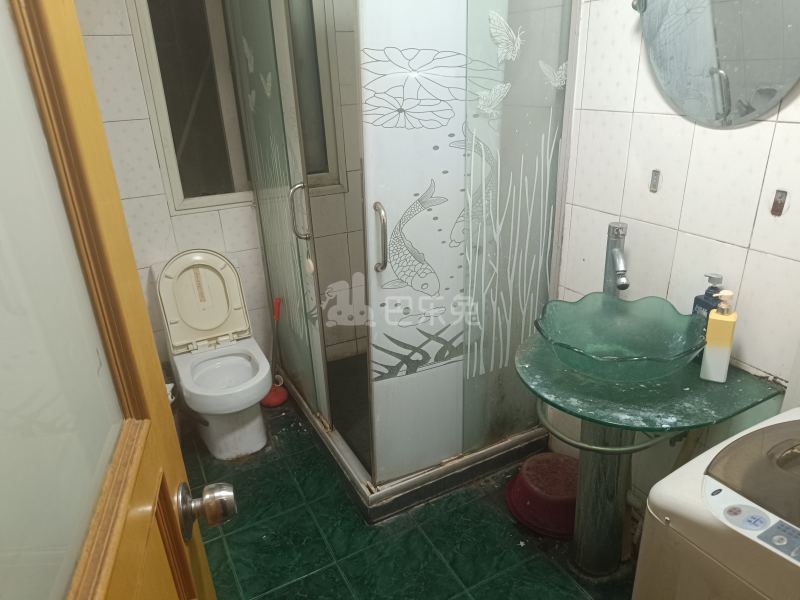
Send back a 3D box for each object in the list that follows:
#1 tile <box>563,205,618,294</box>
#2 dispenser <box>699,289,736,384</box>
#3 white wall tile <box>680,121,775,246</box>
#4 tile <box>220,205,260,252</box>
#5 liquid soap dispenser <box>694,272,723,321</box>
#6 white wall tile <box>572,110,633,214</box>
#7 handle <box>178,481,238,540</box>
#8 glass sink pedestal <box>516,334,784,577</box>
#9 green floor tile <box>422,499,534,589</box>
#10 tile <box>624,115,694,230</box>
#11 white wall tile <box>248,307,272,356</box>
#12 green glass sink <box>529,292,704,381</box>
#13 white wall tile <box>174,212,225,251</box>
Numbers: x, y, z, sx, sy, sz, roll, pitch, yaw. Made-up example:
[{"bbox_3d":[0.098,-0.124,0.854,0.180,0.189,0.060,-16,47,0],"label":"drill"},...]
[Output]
[{"bbox_3d":[0.638,-0.152,1.839,0.010,0.300,0.200,-14,25,-25],"label":"tile"},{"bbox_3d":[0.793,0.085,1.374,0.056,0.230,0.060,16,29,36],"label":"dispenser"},{"bbox_3d":[0.805,-0.295,1.393,0.010,0.300,0.200,-14,25,-25],"label":"white wall tile"},{"bbox_3d":[-0.708,-0.323,2.530,0.195,0.198,0.010,-14,25,-25],"label":"tile"},{"bbox_3d":[0.801,0.049,1.444,0.055,0.241,0.072,-7,23,-12],"label":"liquid soap dispenser"},{"bbox_3d":[0.627,-0.428,1.722,0.010,0.300,0.200,-14,25,-25],"label":"white wall tile"},{"bbox_3d":[-0.235,0.255,0.687,0.062,0.068,0.068,-8,24,-13],"label":"handle"},{"bbox_3d":[0.594,0.503,1.613,0.520,0.706,0.565,-14,25,-25],"label":"glass sink pedestal"},{"bbox_3d":[0.261,0.801,1.860,0.294,0.010,0.300,-14,25,-25],"label":"green floor tile"},{"bbox_3d":[0.720,-0.363,1.558,0.010,0.300,0.200,-14,25,-25],"label":"tile"},{"bbox_3d":[-0.684,0.182,2.728,0.200,0.300,0.010,-13,25,-25],"label":"white wall tile"},{"bbox_3d":[0.564,0.114,1.452,0.410,0.145,0.410,-2,23,1],"label":"green glass sink"},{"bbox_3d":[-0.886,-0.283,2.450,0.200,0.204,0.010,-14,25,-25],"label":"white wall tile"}]

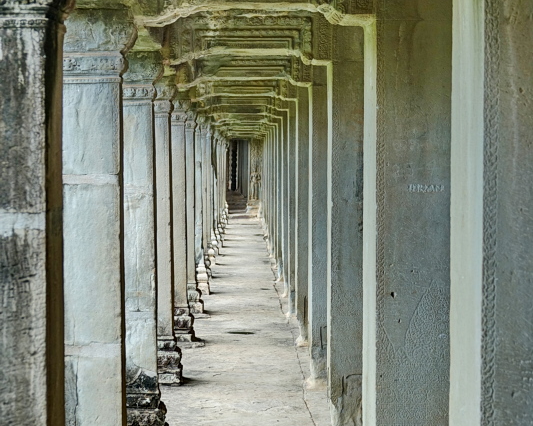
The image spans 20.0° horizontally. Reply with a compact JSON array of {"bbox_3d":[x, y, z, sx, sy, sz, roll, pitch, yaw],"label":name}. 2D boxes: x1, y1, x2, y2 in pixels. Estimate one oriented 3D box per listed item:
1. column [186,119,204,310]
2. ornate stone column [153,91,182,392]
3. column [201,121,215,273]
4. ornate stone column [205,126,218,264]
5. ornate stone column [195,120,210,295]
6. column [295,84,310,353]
[{"bbox_3d":[-0.905,-0.030,16.078,0.445,2.181,0.445,0,2,-1],"label":"column"},{"bbox_3d":[-0.814,0.126,11.081,0.445,2.181,0.445,0,2,-1],"label":"ornate stone column"},{"bbox_3d":[-0.996,-0.186,21.075,0.445,2.181,0.445,0,2,-1],"label":"column"},{"bbox_3d":[-1.042,-0.263,23.573,0.445,2.181,0.445,0,2,-1],"label":"ornate stone column"},{"bbox_3d":[-0.951,-0.108,18.576,0.445,2.181,0.445,0,2,-1],"label":"ornate stone column"},{"bbox_3d":[0.521,-0.017,13.708,0.480,2.391,0.480,0,2,-1],"label":"column"}]

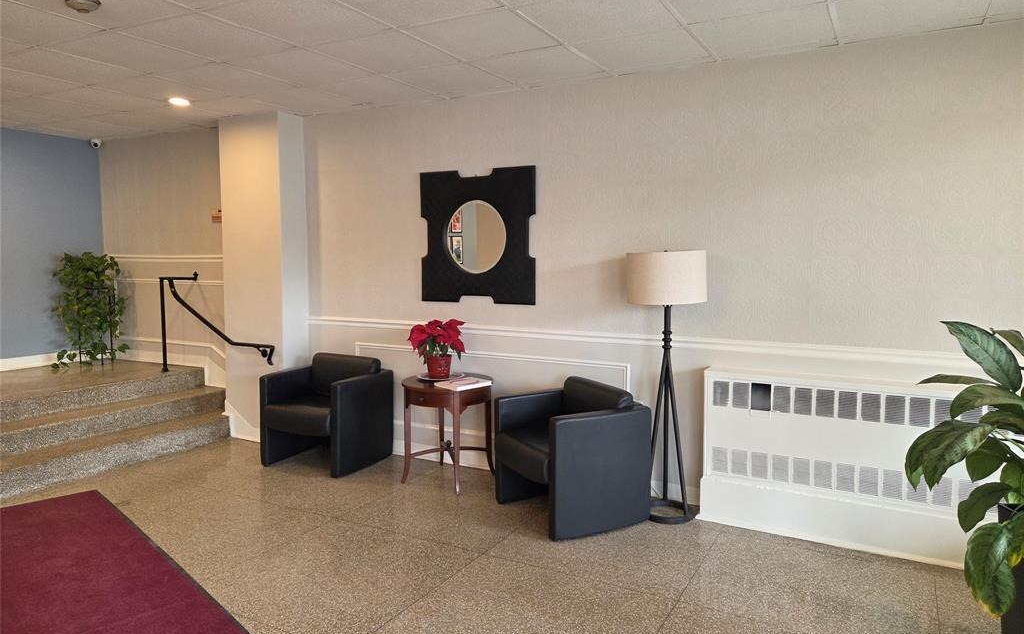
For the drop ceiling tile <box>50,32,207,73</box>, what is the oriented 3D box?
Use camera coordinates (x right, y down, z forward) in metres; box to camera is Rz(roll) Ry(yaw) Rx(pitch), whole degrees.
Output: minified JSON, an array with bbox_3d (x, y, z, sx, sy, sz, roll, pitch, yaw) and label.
[{"bbox_3d":[-2.039,-1.417,3.679,0.600,0.020,0.600,3,6,28],"label":"drop ceiling tile"}]

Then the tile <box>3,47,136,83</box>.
[{"bbox_3d":[-2.576,-1.444,3.954,0.605,0.020,0.605,3,6,29],"label":"tile"}]

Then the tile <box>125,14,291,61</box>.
[{"bbox_3d":[-1.508,-1.393,3.392,0.602,0.025,0.610,3,6,28],"label":"tile"}]

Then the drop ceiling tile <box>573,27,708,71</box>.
[{"bbox_3d":[0.691,-1.413,3.596,0.600,0.020,0.624,3,6,28],"label":"drop ceiling tile"}]

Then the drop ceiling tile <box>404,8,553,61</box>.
[{"bbox_3d":[-0.142,-1.394,3.349,0.602,0.025,0.610,3,6,28],"label":"drop ceiling tile"}]

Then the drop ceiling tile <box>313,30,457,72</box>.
[{"bbox_3d":[-0.677,-1.414,3.632,0.600,0.020,0.600,3,6,28],"label":"drop ceiling tile"}]

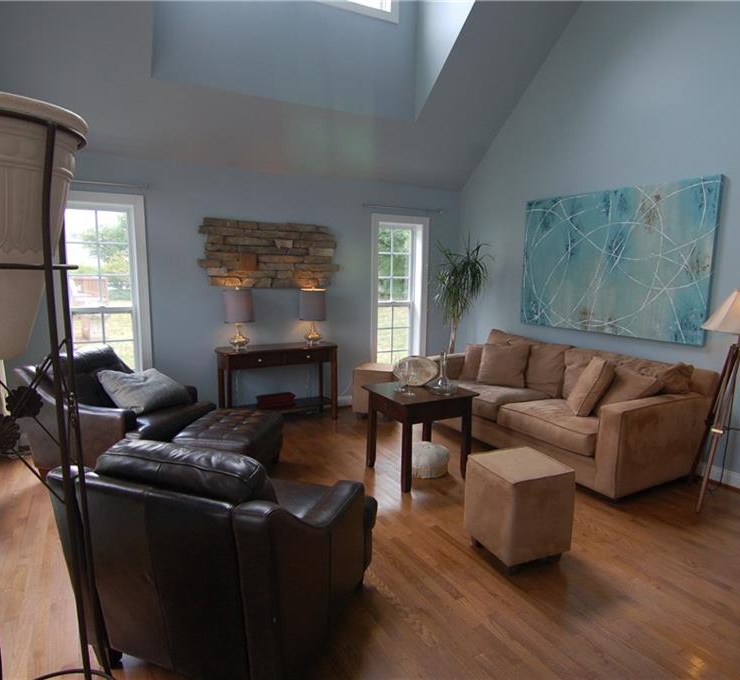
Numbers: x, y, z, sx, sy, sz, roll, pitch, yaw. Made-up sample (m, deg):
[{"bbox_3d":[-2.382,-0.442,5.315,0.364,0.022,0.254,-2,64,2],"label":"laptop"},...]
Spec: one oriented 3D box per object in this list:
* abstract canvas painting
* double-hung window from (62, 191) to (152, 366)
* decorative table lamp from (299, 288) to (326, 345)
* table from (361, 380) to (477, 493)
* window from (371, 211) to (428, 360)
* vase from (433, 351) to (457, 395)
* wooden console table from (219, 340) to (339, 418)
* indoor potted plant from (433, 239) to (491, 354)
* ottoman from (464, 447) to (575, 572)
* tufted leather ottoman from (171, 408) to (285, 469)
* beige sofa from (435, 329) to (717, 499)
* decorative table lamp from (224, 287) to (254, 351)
[{"bbox_3d":[2.000,-0.657,4.146,0.049,1.216,1.701,-4,10,-31],"label":"abstract canvas painting"},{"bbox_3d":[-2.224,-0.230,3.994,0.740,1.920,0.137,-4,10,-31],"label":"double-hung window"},{"bbox_3d":[-0.568,-0.226,4.855,0.265,0.563,0.265,0,8,0],"label":"decorative table lamp"},{"bbox_3d":[0.362,0.694,3.644,0.635,0.628,0.593,-4,9,-27],"label":"table"},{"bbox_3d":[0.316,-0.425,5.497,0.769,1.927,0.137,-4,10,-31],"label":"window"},{"bbox_3d":[0.557,0.229,3.610,0.176,0.286,0.176,0,8,0],"label":"vase"},{"bbox_3d":[-0.863,0.455,4.708,1.110,0.749,0.335,-4,9,-29],"label":"wooden console table"},{"bbox_3d":[0.938,-0.199,5.432,0.623,1.892,0.623,-4,10,-31],"label":"indoor potted plant"},{"bbox_3d":[0.807,0.897,2.634,0.405,0.480,0.390,-3,9,-22],"label":"ottoman"},{"bbox_3d":[-0.979,0.802,3.444,0.499,0.414,0.708,1,8,5],"label":"tufted leather ottoman"},{"bbox_3d":[1.456,0.464,4.319,0.935,0.912,2.333,-4,10,-31],"label":"beige sofa"},{"bbox_3d":[-1.205,-0.183,4.462,0.265,0.578,0.265,-4,9,-30],"label":"decorative table lamp"}]

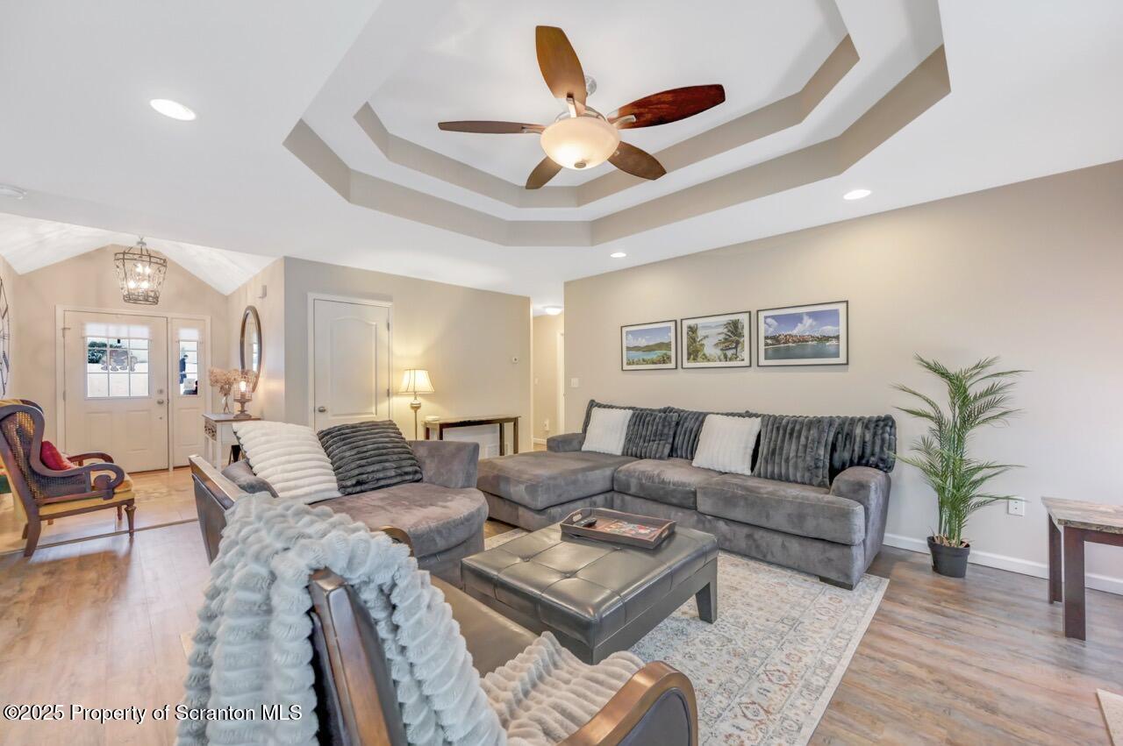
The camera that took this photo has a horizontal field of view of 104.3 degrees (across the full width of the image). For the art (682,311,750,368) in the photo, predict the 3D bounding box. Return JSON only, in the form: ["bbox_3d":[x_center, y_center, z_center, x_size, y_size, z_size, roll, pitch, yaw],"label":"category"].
[{"bbox_3d":[1.441,-0.291,4.102,0.028,0.485,0.675,0,0,-45],"label":"art"}]

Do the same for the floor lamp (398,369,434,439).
[{"bbox_3d":[-1.666,0.620,4.997,0.395,1.335,0.395,0,0,-45],"label":"floor lamp"}]

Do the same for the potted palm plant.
[{"bbox_3d":[2.428,0.573,2.715,0.600,1.360,0.660,0,0,-45],"label":"potted palm plant"}]

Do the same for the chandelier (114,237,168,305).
[{"bbox_3d":[-4.414,-1.090,4.580,0.400,0.755,0.400,0,0,-45],"label":"chandelier"}]

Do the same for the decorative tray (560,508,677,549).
[{"bbox_3d":[0.311,0.834,2.396,0.513,0.062,0.350,0,0,30],"label":"decorative tray"}]

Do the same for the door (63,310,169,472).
[{"bbox_3d":[-5.574,0.281,5.503,0.915,2.030,0.050,0,0,-45],"label":"door"}]

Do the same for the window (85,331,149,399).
[{"bbox_3d":[-5.687,-0.105,5.607,0.050,0.880,0.588,-1,-1,44],"label":"window"}]

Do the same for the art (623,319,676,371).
[{"bbox_3d":[0.918,-0.277,4.592,0.688,0.493,0.030,-1,-1,44],"label":"art"}]

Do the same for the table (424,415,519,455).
[{"bbox_3d":[-1.099,0.947,5.512,0.390,0.740,1.230,-1,-1,44],"label":"table"}]

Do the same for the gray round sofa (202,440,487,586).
[{"bbox_3d":[-1.216,0.904,2.890,1.420,0.740,1.480,-1,0,39],"label":"gray round sofa"}]

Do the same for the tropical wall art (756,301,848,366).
[{"bbox_3d":[1.959,-0.304,3.579,0.680,0.500,0.030,-1,-1,44],"label":"tropical wall art"}]

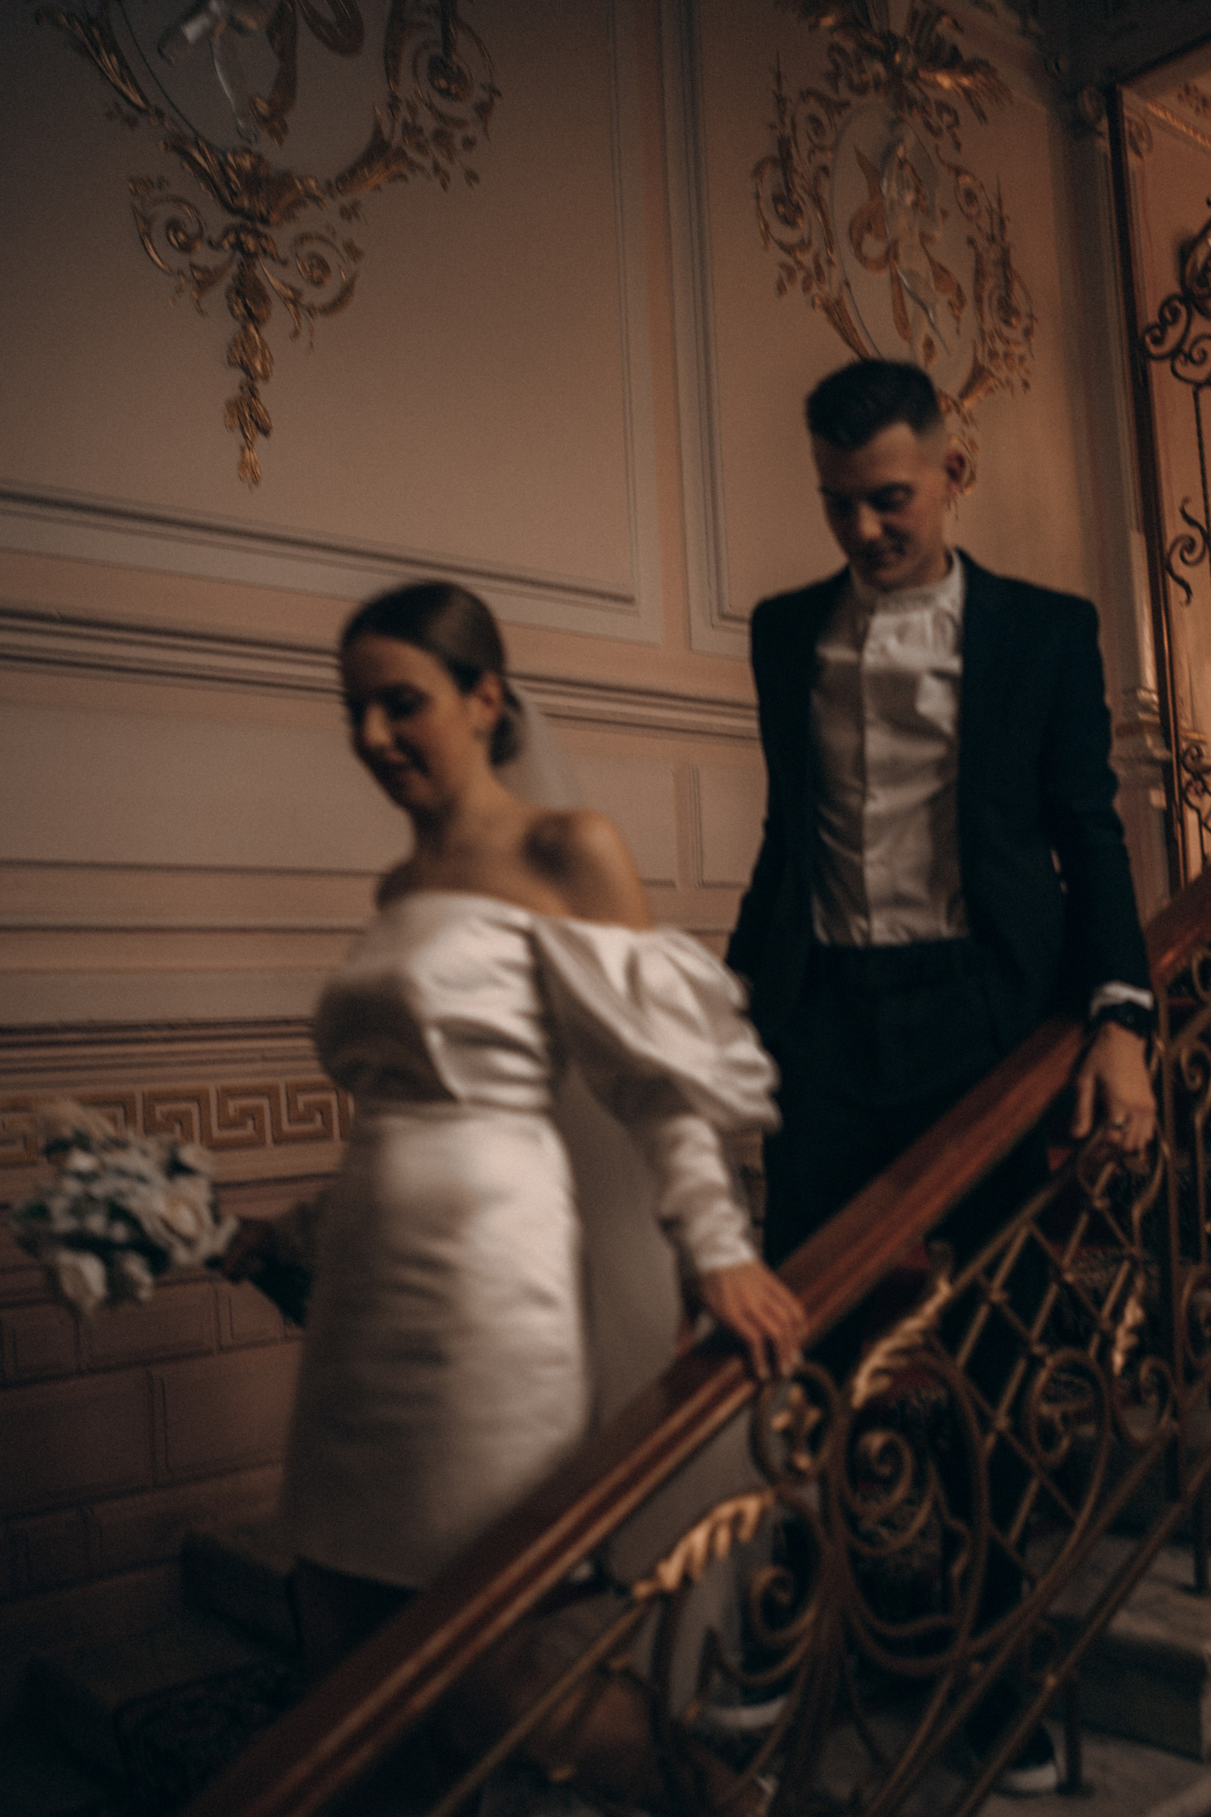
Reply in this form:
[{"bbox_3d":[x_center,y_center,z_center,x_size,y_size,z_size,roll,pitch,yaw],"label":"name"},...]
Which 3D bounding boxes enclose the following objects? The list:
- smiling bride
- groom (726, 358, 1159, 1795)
[{"bbox_3d":[-0.100,0.467,2.008,0.620,1.680,0.580,2,-7,-40],"label":"smiling bride"},{"bbox_3d":[0.421,0.186,2.355,0.560,1.790,0.450,-6,-6,37],"label":"groom"}]

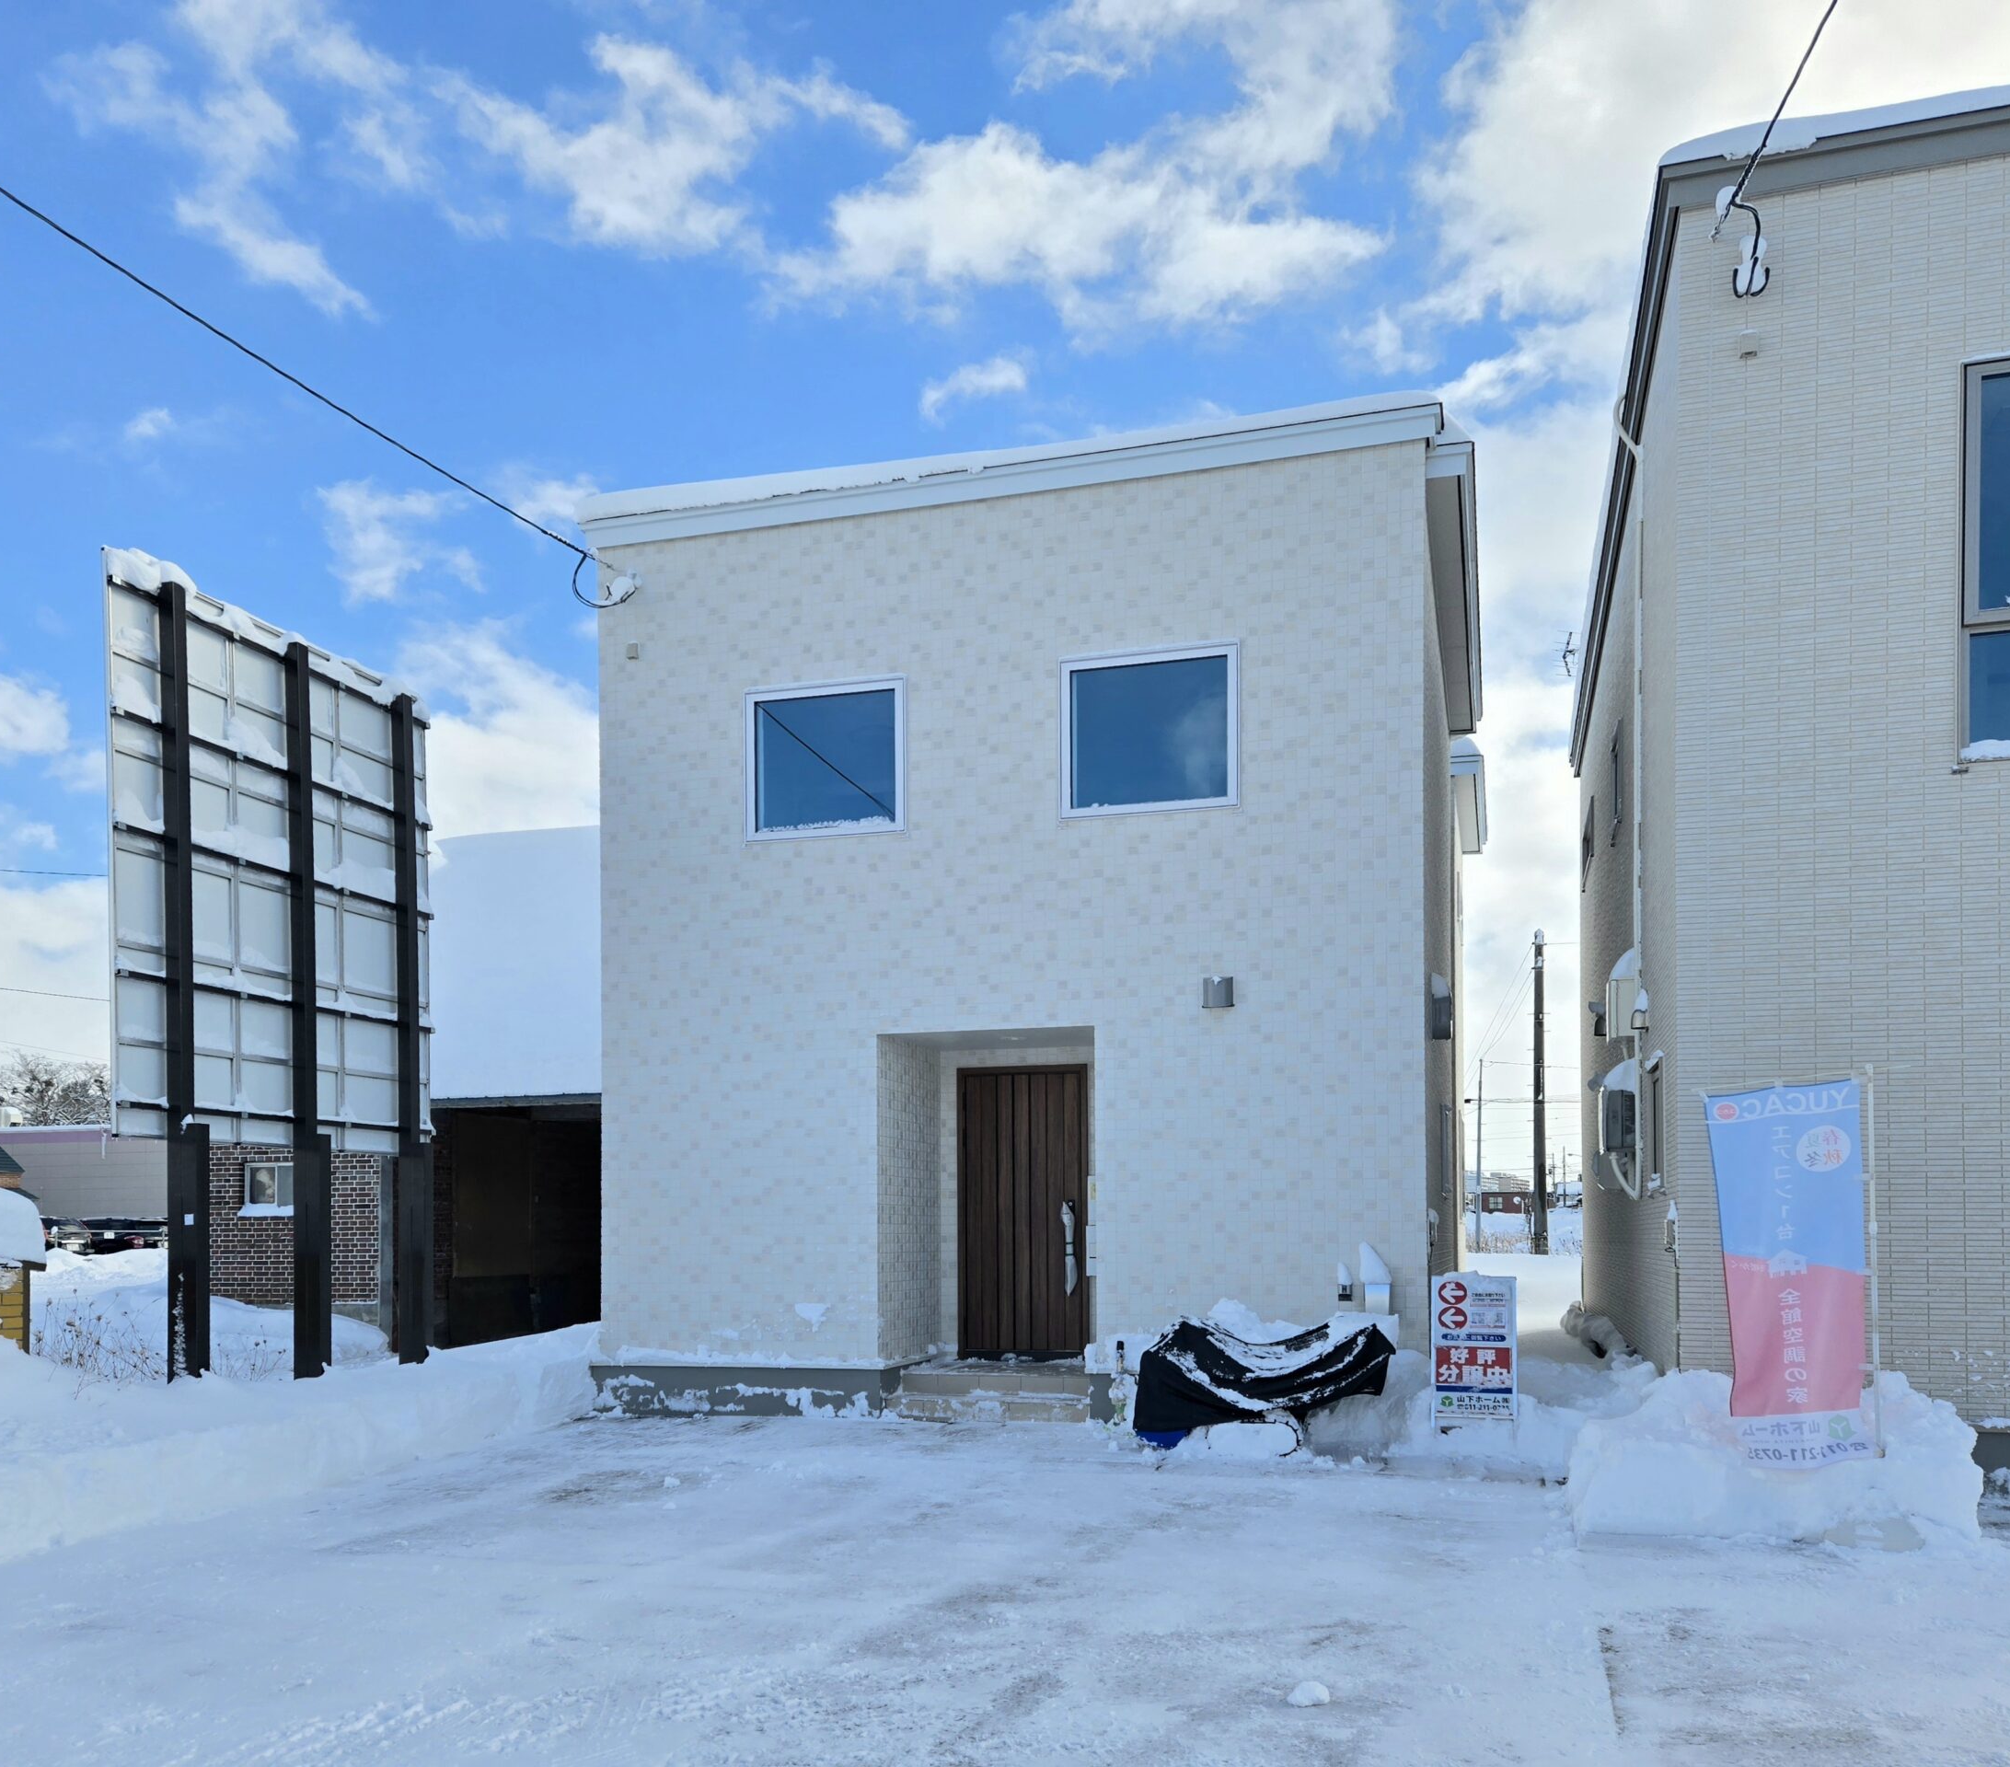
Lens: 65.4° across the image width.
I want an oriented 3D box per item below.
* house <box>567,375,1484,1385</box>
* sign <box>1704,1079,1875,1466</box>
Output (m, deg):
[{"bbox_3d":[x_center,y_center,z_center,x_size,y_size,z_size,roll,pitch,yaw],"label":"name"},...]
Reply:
[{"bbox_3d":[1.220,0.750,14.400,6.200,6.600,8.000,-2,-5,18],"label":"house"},{"bbox_3d":[3.456,1.716,6.900,0.670,1.660,0.100,-1,-5,12],"label":"sign"}]

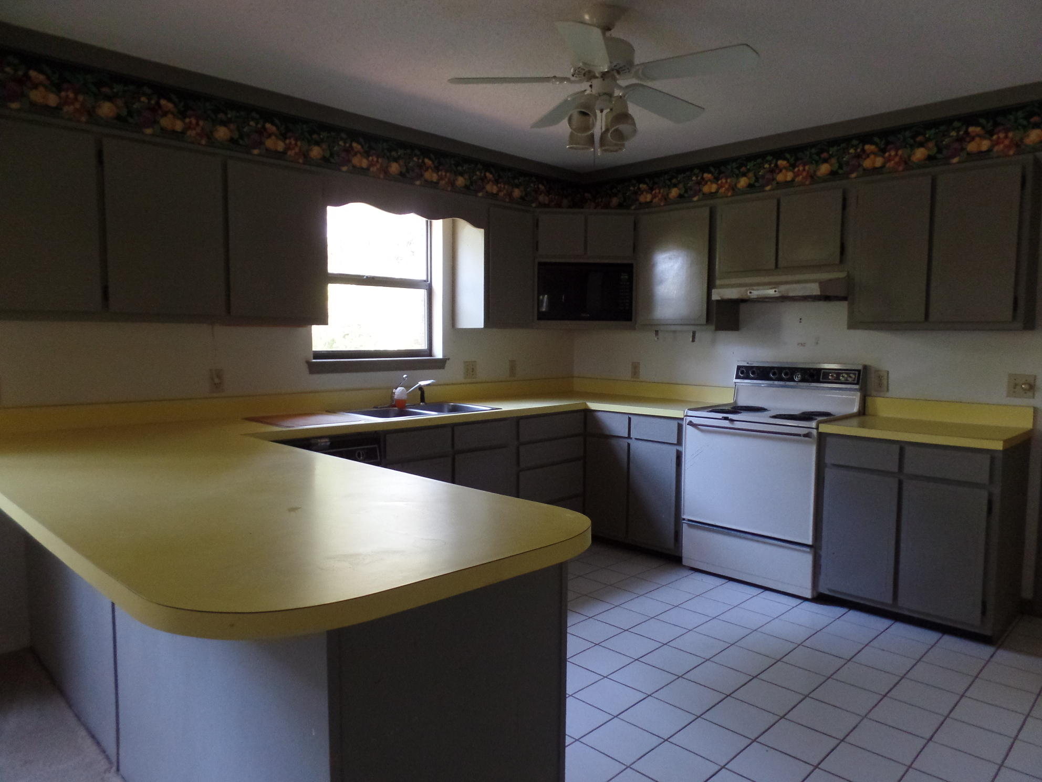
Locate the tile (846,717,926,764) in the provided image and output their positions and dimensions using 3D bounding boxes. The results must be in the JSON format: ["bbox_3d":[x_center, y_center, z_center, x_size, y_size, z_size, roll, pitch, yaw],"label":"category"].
[{"bbox_3d":[1.220,1.173,2.315,0.203,0.010,0.203,-4,6,-45],"label":"tile"}]

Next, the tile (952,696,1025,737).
[{"bbox_3d":[1.654,1.157,2.447,0.196,0.010,0.196,-4,6,-45],"label":"tile"}]

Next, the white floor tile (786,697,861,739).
[{"bbox_3d":[1.069,1.157,2.450,0.196,0.010,0.196,-4,6,-45],"label":"white floor tile"}]

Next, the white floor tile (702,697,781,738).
[{"bbox_3d":[0.765,1.136,2.410,0.200,0.010,0.200,4,6,45],"label":"white floor tile"}]

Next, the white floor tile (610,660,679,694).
[{"bbox_3d":[0.484,1.136,2.744,0.196,0.010,0.196,-4,6,-45],"label":"white floor tile"}]

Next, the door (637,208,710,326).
[{"bbox_3d":[0.952,-0.775,4.388,0.020,0.709,0.512,-4,6,-45],"label":"door"}]

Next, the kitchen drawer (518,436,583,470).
[{"bbox_3d":[0.053,0.381,4.469,0.587,0.146,0.445,-4,6,-45],"label":"kitchen drawer"}]

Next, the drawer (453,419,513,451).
[{"bbox_3d":[-0.355,0.243,4.053,0.438,0.156,0.445,-4,6,-45],"label":"drawer"}]

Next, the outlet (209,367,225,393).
[{"bbox_3d":[-1.515,-0.048,3.454,0.012,0.115,0.072,4,6,45],"label":"outlet"}]

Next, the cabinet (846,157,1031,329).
[{"bbox_3d":[2.094,-0.688,3.450,0.756,0.760,0.319,4,6,45],"label":"cabinet"}]

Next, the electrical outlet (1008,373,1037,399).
[{"bbox_3d":[2.432,-0.021,3.367,0.116,0.115,0.020,4,6,45],"label":"electrical outlet"}]

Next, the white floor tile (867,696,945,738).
[{"bbox_3d":[1.342,1.139,2.411,0.200,0.010,0.200,4,6,45],"label":"white floor tile"}]

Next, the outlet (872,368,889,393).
[{"bbox_3d":[1.987,-0.051,3.818,0.072,0.115,0.010,4,6,45],"label":"outlet"}]

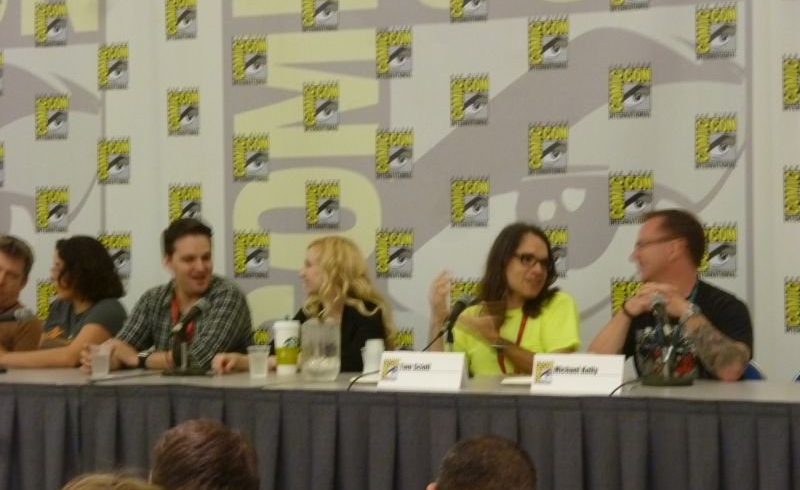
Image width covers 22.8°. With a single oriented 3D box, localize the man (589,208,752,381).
[{"bbox_3d":[0.874,0.527,6.380,0.540,1.280,0.720,-1,0,29],"label":"man"}]

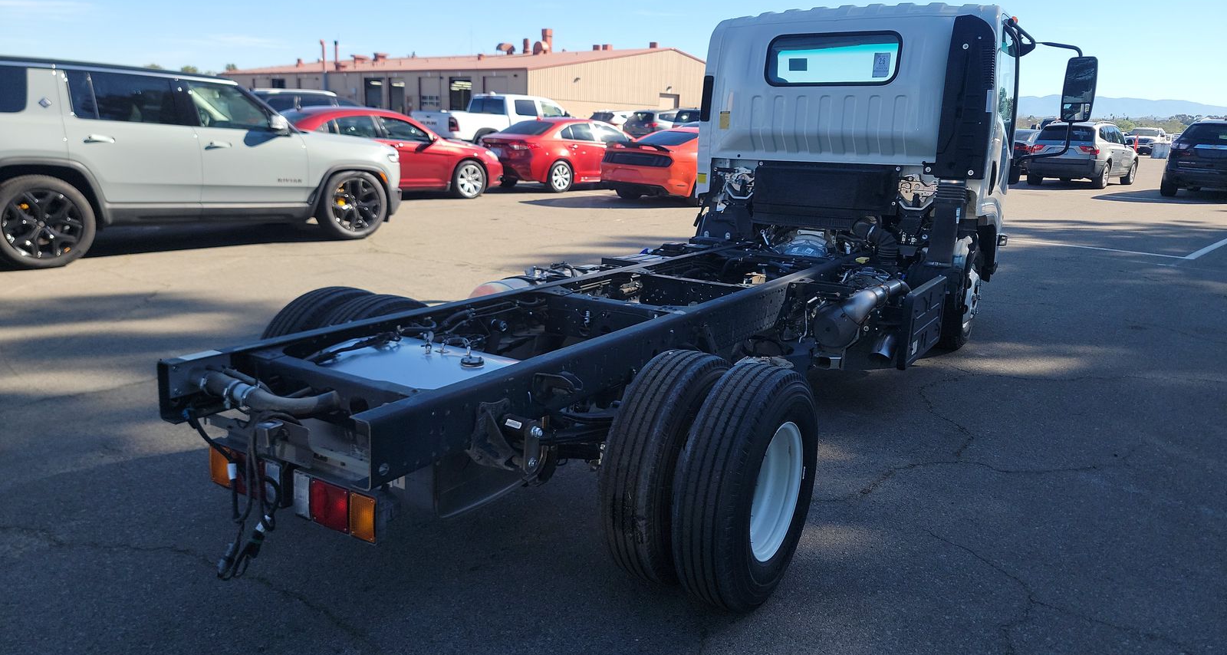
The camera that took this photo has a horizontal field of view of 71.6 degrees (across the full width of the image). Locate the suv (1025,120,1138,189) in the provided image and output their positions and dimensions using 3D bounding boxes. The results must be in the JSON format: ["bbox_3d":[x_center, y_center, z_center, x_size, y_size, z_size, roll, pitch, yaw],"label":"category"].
[{"bbox_3d":[12.750,-4.690,22.950,1.853,1.674,4.565,14,18,41],"label":"suv"}]

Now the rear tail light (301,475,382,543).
[{"bbox_3d":[-0.702,0.468,2.254,0.285,0.125,0.070,10,14,30],"label":"rear tail light"}]

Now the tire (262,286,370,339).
[{"bbox_3d":[-1.181,0.220,3.672,0.220,0.775,0.775,10,16,30],"label":"tire"}]

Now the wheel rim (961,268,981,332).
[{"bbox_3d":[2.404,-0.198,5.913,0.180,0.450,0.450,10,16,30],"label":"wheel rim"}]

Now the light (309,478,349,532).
[{"bbox_3d":[-0.733,0.467,2.271,0.152,0.120,0.060,10,14,30],"label":"light"}]

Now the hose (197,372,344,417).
[{"bbox_3d":[-0.973,0.177,2.381,0.430,0.060,0.170,10,14,30],"label":"hose"}]

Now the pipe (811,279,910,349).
[{"bbox_3d":[1.412,-0.124,4.779,0.250,0.260,1.200,10,16,30],"label":"pipe"}]

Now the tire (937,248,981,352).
[{"bbox_3d":[2.336,-0.209,5.953,0.210,0.770,0.770,10,16,30],"label":"tire"}]

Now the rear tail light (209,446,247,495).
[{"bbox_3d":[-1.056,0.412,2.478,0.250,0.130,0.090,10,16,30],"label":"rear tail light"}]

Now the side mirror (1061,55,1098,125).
[{"bbox_3d":[3.308,-1.685,6.036,0.085,0.450,0.200,-7,16,-33],"label":"side mirror"}]

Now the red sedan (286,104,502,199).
[{"bbox_3d":[-4.090,-2.890,14.150,1.843,1.482,4.870,15,18,42],"label":"red sedan"}]

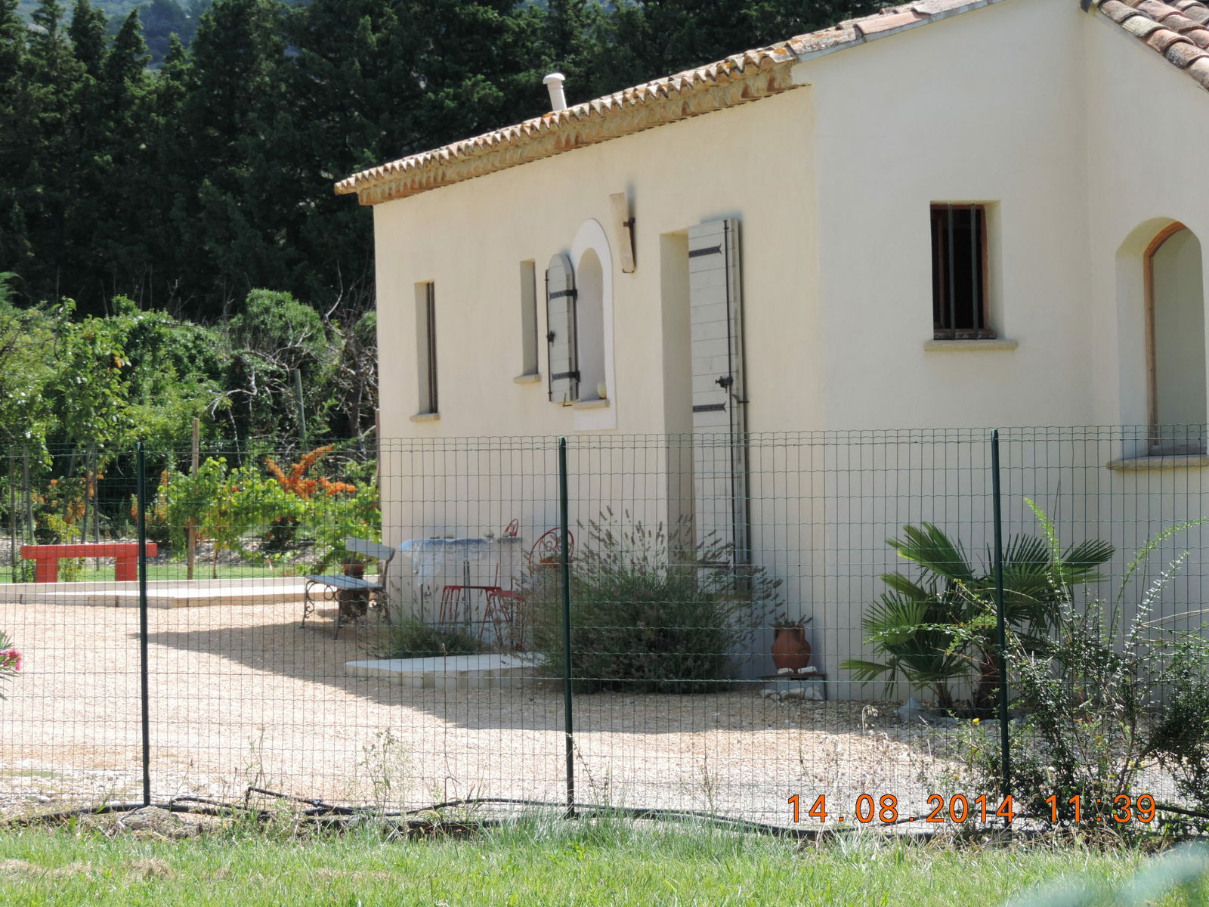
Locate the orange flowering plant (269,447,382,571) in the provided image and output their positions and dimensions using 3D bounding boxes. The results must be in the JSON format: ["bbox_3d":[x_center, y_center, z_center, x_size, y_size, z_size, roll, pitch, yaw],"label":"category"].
[{"bbox_3d":[-3.104,0.620,52.000,1.250,1.420,1.150,-2,0,0],"label":"orange flowering plant"}]

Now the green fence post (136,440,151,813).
[{"bbox_3d":[-1.907,0.705,19.500,0.032,1.500,0.032,-2,0,26],"label":"green fence post"}]

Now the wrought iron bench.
[{"bbox_3d":[-1.902,0.999,35.100,0.440,0.690,1.320,-1,1,-16],"label":"wrought iron bench"}]

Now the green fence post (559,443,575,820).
[{"bbox_3d":[-0.146,0.680,18.400,0.032,1.485,0.032,-1,0,20],"label":"green fence post"}]

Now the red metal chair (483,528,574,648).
[{"bbox_3d":[-0.497,0.916,31.000,0.480,0.860,0.420,-2,0,45],"label":"red metal chair"}]

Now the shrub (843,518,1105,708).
[{"bbox_3d":[1.970,0.870,24.900,1.420,1.020,1.300,-2,0,0],"label":"shrub"}]

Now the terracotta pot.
[{"bbox_3d":[1.039,1.086,26.200,0.220,0.265,0.220,-2,0,0],"label":"terracotta pot"}]

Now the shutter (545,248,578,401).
[{"bbox_3d":[-0.288,-0.828,31.188,0.040,0.981,0.460,-1,0,-16],"label":"shutter"}]

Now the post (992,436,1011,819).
[{"bbox_3d":[1.499,0.658,17.800,0.032,1.490,0.032,-2,0,26],"label":"post"}]

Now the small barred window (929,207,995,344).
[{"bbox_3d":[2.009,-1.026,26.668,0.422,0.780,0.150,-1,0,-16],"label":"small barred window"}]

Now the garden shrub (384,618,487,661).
[{"bbox_3d":[-1.145,1.253,31.500,0.680,0.300,0.580,-2,0,0],"label":"garden shrub"}]

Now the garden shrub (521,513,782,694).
[{"bbox_3d":[0.278,0.876,27.500,1.500,1.050,1.300,-2,0,0],"label":"garden shrub"}]

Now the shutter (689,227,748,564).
[{"bbox_3d":[0.664,-0.271,27.949,0.046,2.192,0.822,-1,0,-16],"label":"shutter"}]

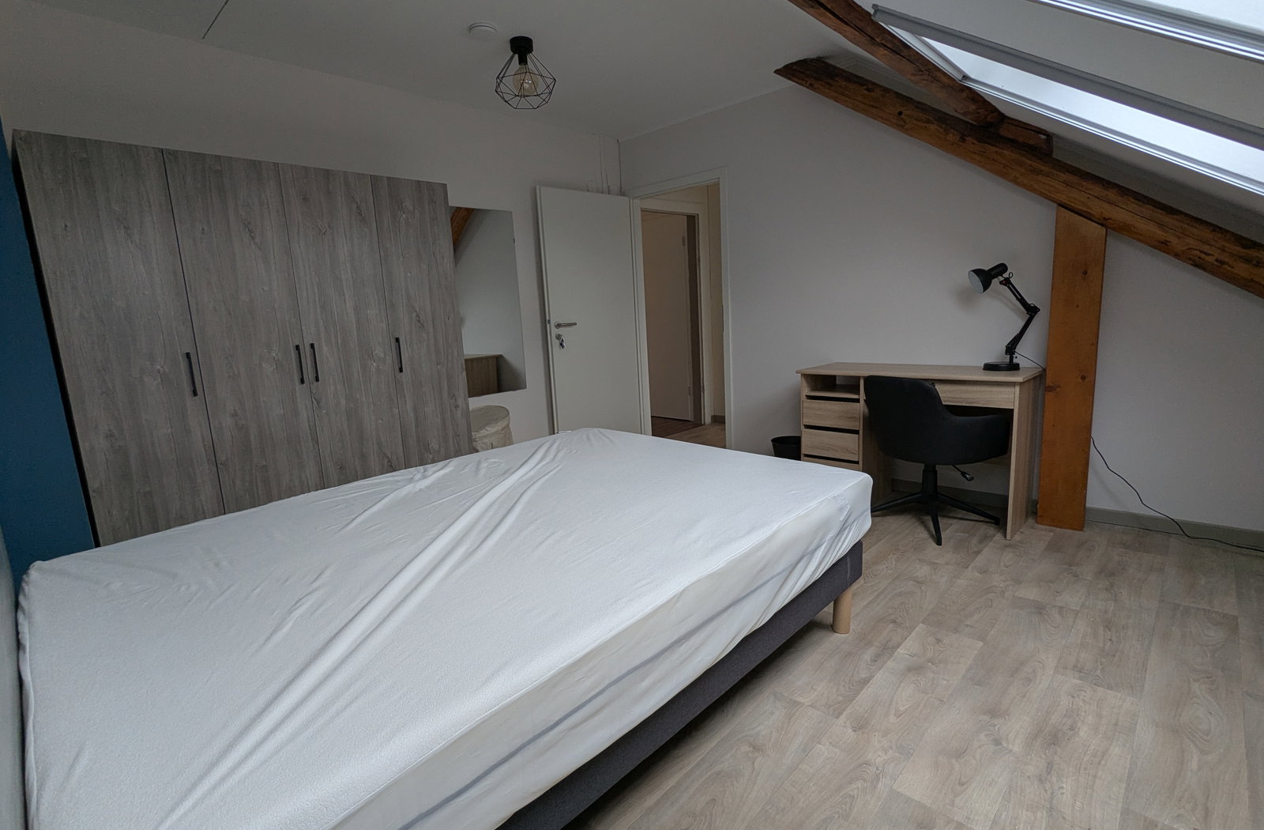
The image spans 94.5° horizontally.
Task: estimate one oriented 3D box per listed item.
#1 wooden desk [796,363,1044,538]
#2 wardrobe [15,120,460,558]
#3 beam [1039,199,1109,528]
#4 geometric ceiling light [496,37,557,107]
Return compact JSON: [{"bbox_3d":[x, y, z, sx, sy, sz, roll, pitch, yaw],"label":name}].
[{"bbox_3d":[1.493,0.130,3.135,0.470,0.748,1.085,-12,14,-44],"label":"wooden desk"},{"bbox_3d":[-1.677,-0.219,2.887,1.610,1.835,0.520,-12,14,-44],"label":"wardrobe"},{"bbox_3d":[2.059,-0.204,2.720,0.165,1.484,0.178,-12,14,-44],"label":"beam"},{"bbox_3d":[-0.527,-1.680,2.854,0.285,0.275,0.285,-3,10,0],"label":"geometric ceiling light"}]

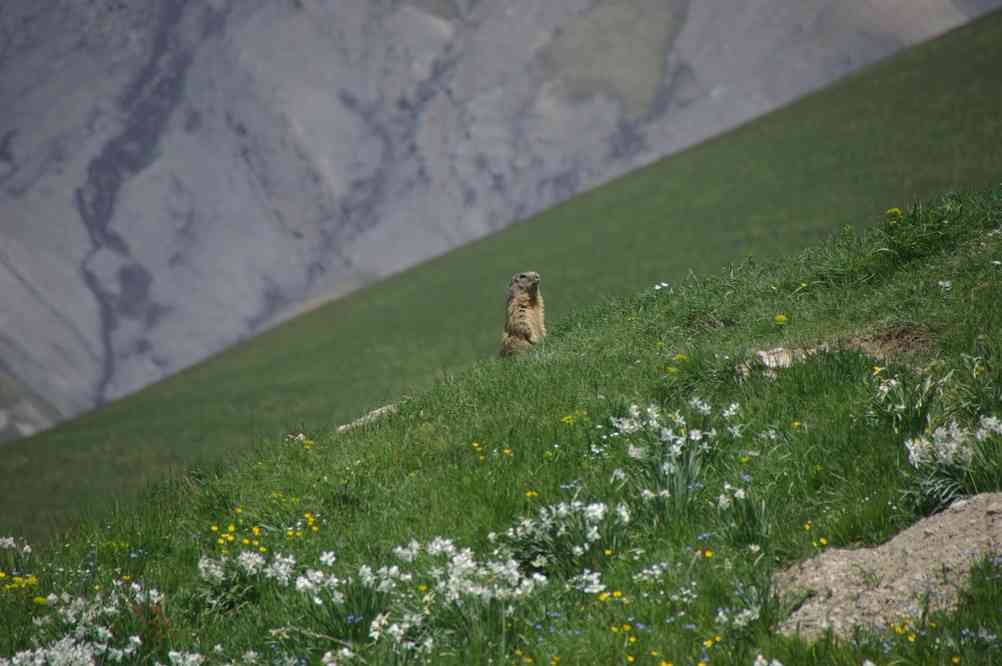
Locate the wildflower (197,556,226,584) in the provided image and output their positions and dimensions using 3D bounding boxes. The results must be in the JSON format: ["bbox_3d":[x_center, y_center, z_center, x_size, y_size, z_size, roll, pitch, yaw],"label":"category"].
[{"bbox_3d":[-1.149,0.943,41.400,0.113,0.103,0.095,0,-4,0],"label":"wildflower"}]

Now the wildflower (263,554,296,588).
[{"bbox_3d":[-0.877,0.941,41.300,0.128,0.118,0.108,0,-4,0],"label":"wildflower"}]

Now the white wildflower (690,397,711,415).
[{"bbox_3d":[0.798,0.290,41.700,0.091,0.067,0.077,0,-4,0],"label":"white wildflower"}]

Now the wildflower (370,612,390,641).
[{"bbox_3d":[-0.466,1.134,40.300,0.073,0.101,0.077,0,-4,0],"label":"wildflower"}]

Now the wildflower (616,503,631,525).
[{"bbox_3d":[0.478,0.705,40.700,0.052,0.080,0.055,0,-4,0],"label":"wildflower"}]

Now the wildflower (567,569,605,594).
[{"bbox_3d":[0.325,0.956,40.100,0.139,0.093,0.117,0,-4,0],"label":"wildflower"}]

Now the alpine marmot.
[{"bbox_3d":[0.086,-0.057,44.000,0.210,0.413,0.180,-3,-5,40],"label":"alpine marmot"}]

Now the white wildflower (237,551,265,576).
[{"bbox_3d":[-0.995,0.915,41.400,0.106,0.096,0.089,0,-4,0],"label":"white wildflower"}]

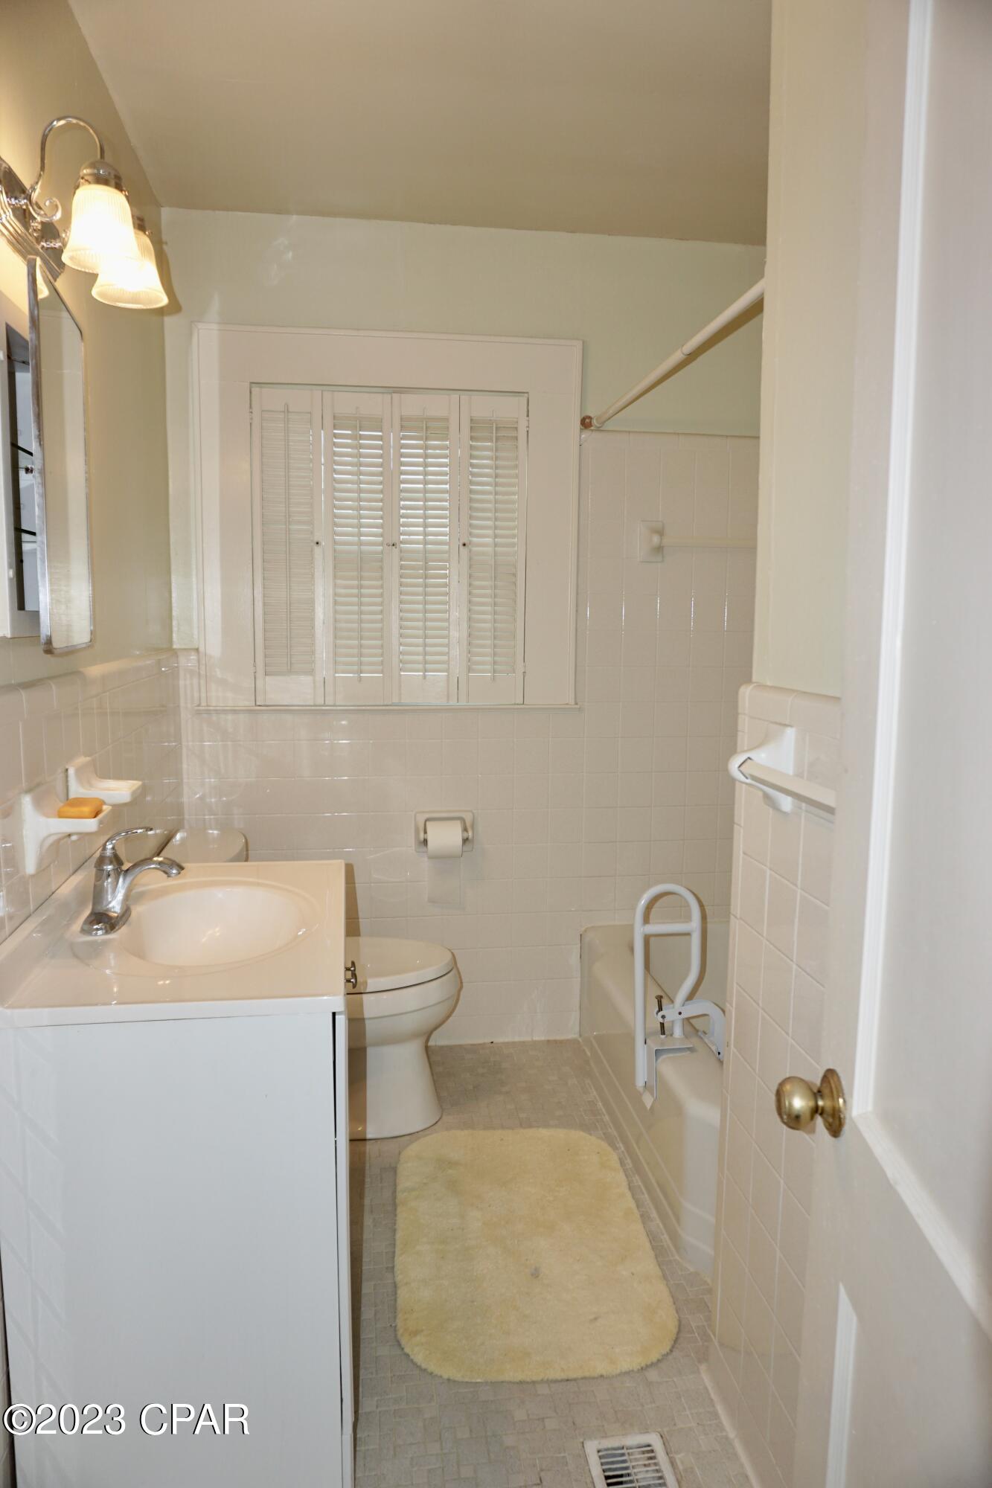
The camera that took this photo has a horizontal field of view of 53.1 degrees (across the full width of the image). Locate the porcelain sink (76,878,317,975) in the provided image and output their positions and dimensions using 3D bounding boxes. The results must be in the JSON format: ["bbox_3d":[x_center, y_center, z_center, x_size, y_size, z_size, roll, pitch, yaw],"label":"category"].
[{"bbox_3d":[-0.514,0.384,1.788,0.390,0.150,0.550,-1,8,-8],"label":"porcelain sink"}]

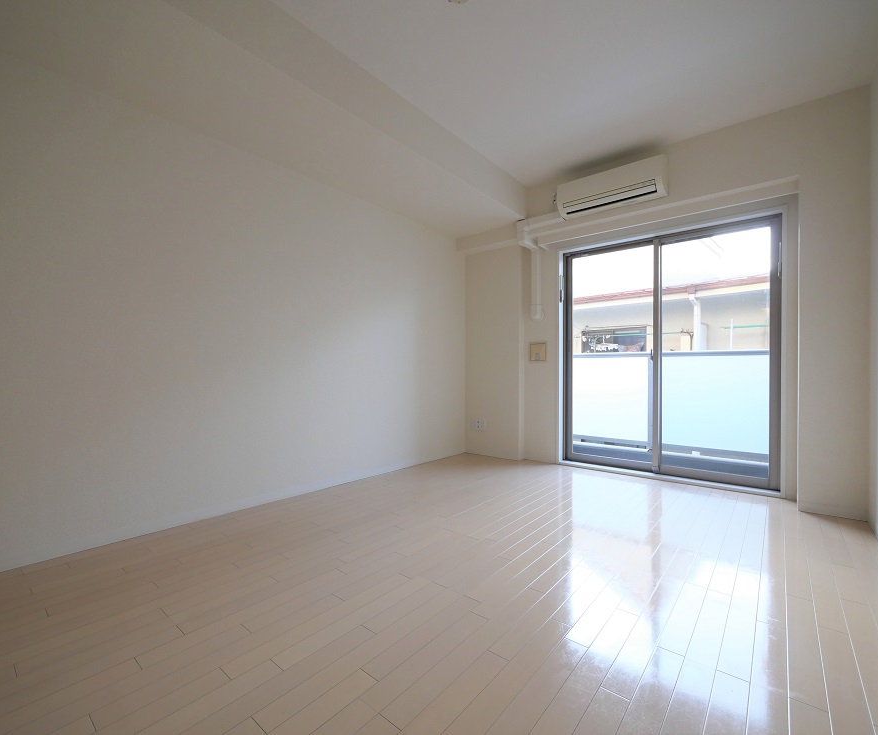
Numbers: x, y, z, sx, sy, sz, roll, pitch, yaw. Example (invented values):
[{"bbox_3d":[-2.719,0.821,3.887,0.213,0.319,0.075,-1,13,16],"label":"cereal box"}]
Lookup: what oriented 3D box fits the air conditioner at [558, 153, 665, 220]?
[{"bbox_3d":[1.345,-1.389,3.116,0.778,0.248,0.202,0,0,40],"label":"air conditioner"}]

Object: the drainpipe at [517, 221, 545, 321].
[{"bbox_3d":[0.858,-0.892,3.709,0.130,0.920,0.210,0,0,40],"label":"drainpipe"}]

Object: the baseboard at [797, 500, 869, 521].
[{"bbox_3d":[2.346,0.860,2.366,0.302,0.060,0.015,0,0,40],"label":"baseboard"}]

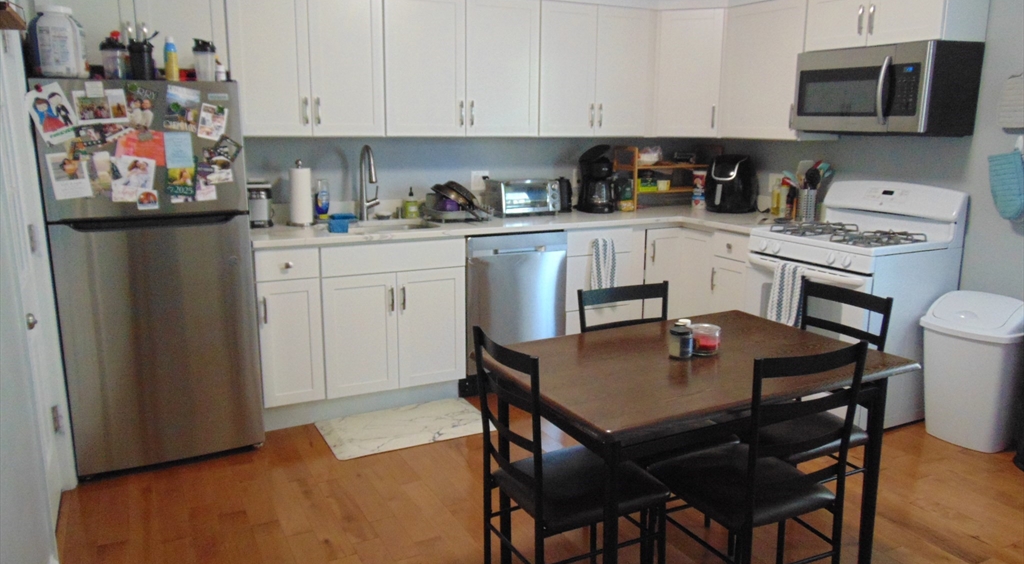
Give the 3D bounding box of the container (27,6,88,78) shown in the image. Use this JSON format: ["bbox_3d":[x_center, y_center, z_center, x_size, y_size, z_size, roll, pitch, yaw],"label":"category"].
[{"bbox_3d":[-1.758,-0.923,2.830,0.187,0.270,0.187,-5,13,-26],"label":"container"}]

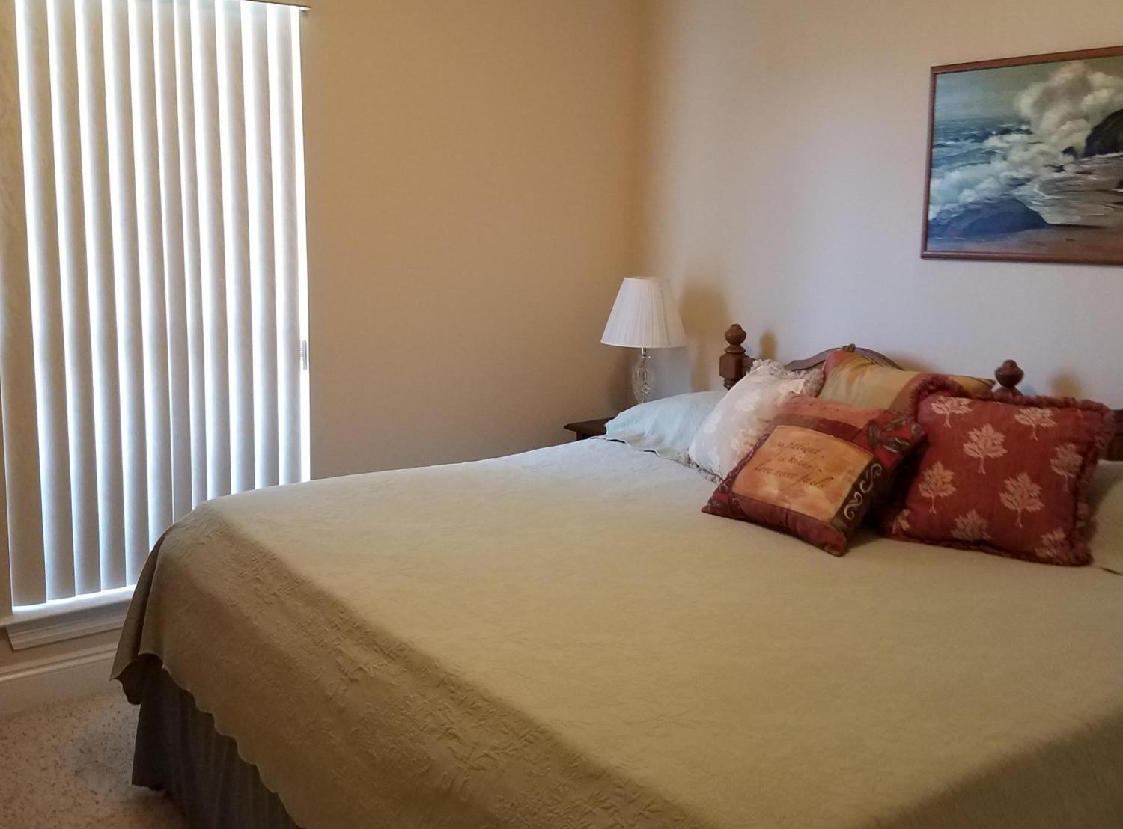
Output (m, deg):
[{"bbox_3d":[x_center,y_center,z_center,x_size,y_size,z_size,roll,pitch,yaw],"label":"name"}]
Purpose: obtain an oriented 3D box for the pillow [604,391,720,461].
[{"bbox_3d":[0.514,0.049,3.807,0.420,0.200,0.700,-7,16,-36],"label":"pillow"}]

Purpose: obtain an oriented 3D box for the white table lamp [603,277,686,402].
[{"bbox_3d":[0.283,-0.228,4.123,0.310,0.550,0.310,2,13,-1],"label":"white table lamp"}]

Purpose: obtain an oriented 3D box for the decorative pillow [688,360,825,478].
[{"bbox_3d":[0.601,0.029,3.522,0.160,0.400,0.400,34,-2,-27],"label":"decorative pillow"}]

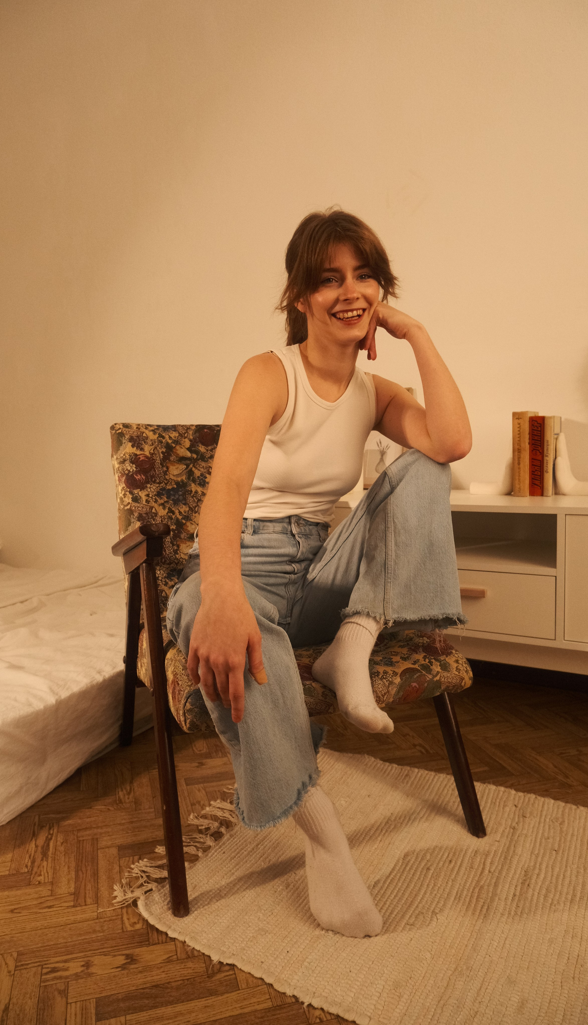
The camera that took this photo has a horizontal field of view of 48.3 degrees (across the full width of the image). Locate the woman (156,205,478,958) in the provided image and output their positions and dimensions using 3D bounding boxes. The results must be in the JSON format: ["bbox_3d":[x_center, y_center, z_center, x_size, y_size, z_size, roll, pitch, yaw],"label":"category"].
[{"bbox_3d":[-0.008,0.029,1.198,0.465,1.155,0.610,-4,6,-22],"label":"woman"}]

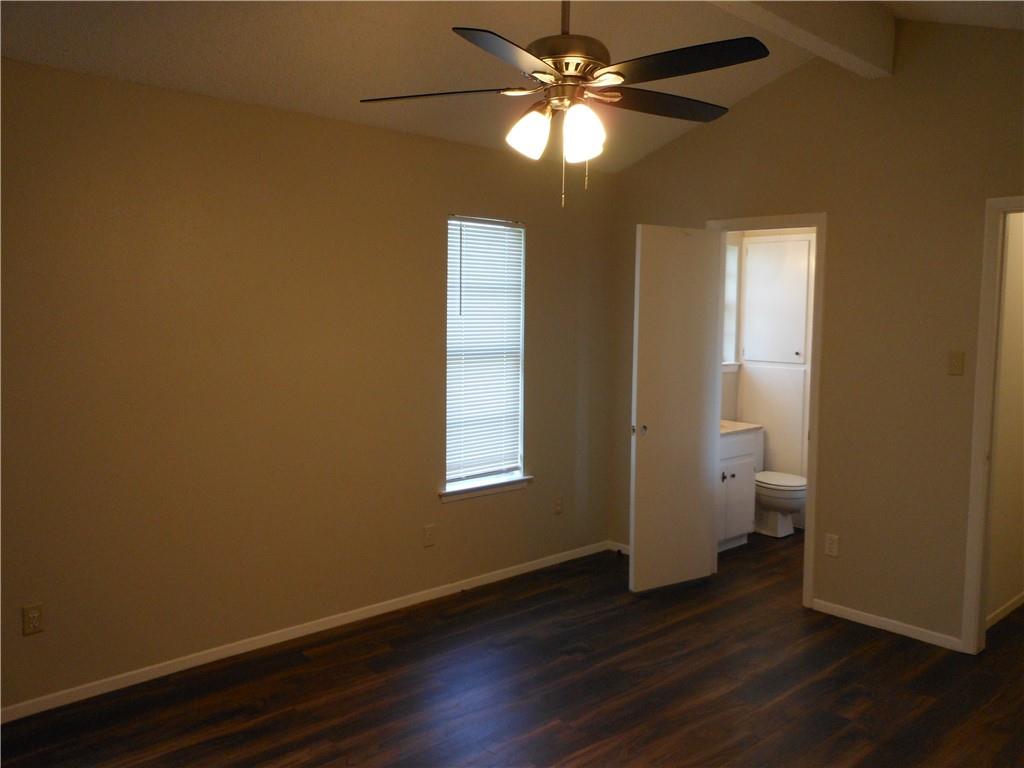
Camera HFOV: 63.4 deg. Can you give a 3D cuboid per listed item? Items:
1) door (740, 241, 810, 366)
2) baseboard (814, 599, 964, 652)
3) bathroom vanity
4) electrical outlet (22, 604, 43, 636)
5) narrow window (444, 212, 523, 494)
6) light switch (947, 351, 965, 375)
[{"bbox_3d":[1.965,-0.607,6.174,0.020,0.901,0.510,-4,7,-43],"label":"door"},{"bbox_3d":[1.871,1.212,4.191,0.012,0.052,0.748,-4,7,-43],"label":"baseboard"},{"bbox_3d":[1.205,0.702,5.605,0.755,0.815,0.600,-4,7,-43],"label":"bathroom vanity"},{"bbox_3d":[-1.849,0.914,3.198,0.072,0.116,0.010,-4,7,-43],"label":"electrical outlet"},{"bbox_3d":[-0.156,-0.187,4.706,0.573,1.440,0.040,-4,7,-43],"label":"narrow window"},{"bbox_3d":[2.071,-0.093,3.872,0.012,0.116,0.072,-4,7,-43],"label":"light switch"}]

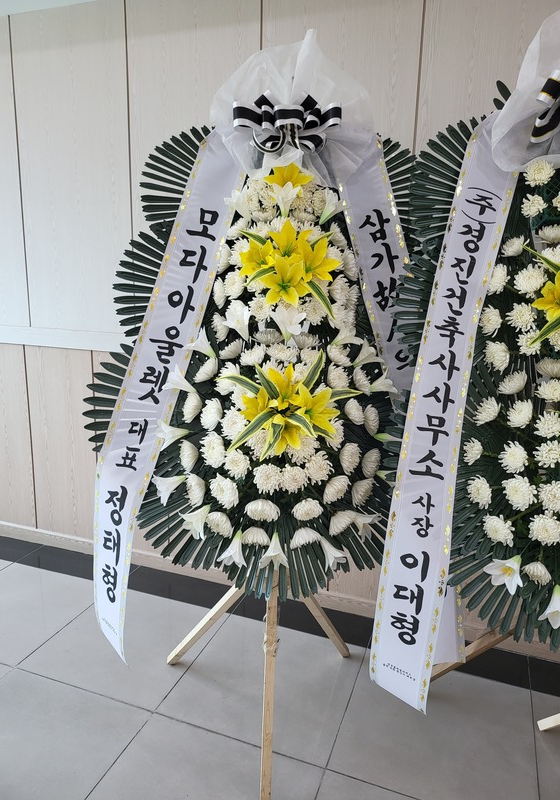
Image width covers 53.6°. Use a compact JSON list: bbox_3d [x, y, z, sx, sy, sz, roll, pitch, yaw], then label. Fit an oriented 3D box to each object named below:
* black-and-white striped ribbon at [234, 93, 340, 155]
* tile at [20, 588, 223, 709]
[{"bbox_3d":[0.020,-0.749,1.500,0.288,0.145,0.110,1,5,-3],"label":"black-and-white striped ribbon"},{"bbox_3d":[-0.601,0.976,2.248,0.600,0.012,0.600,6,13,20],"label":"tile"}]

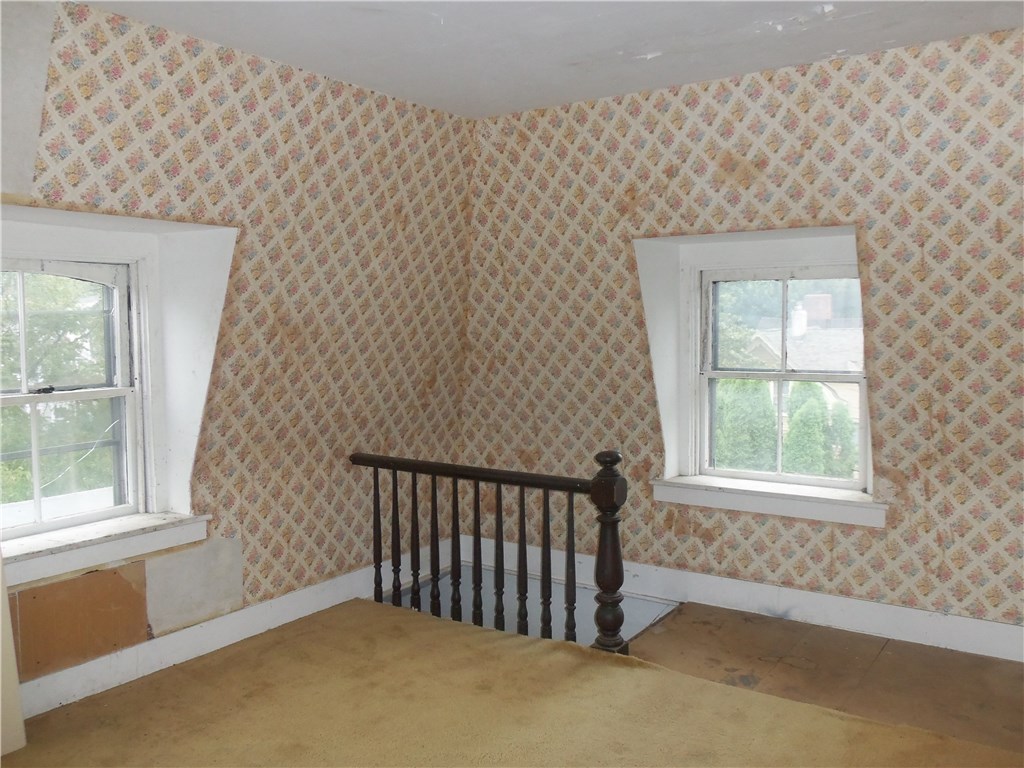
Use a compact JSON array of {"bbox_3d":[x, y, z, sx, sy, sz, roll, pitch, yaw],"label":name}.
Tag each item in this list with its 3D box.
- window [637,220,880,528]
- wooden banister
[{"bbox_3d":[1.162,-0.025,3.938,1.157,1.320,0.647,2,5,34],"label":"window"},{"bbox_3d":[-0.182,0.727,4.016,1.639,0.882,0.132,2,5,34],"label":"wooden banister"}]

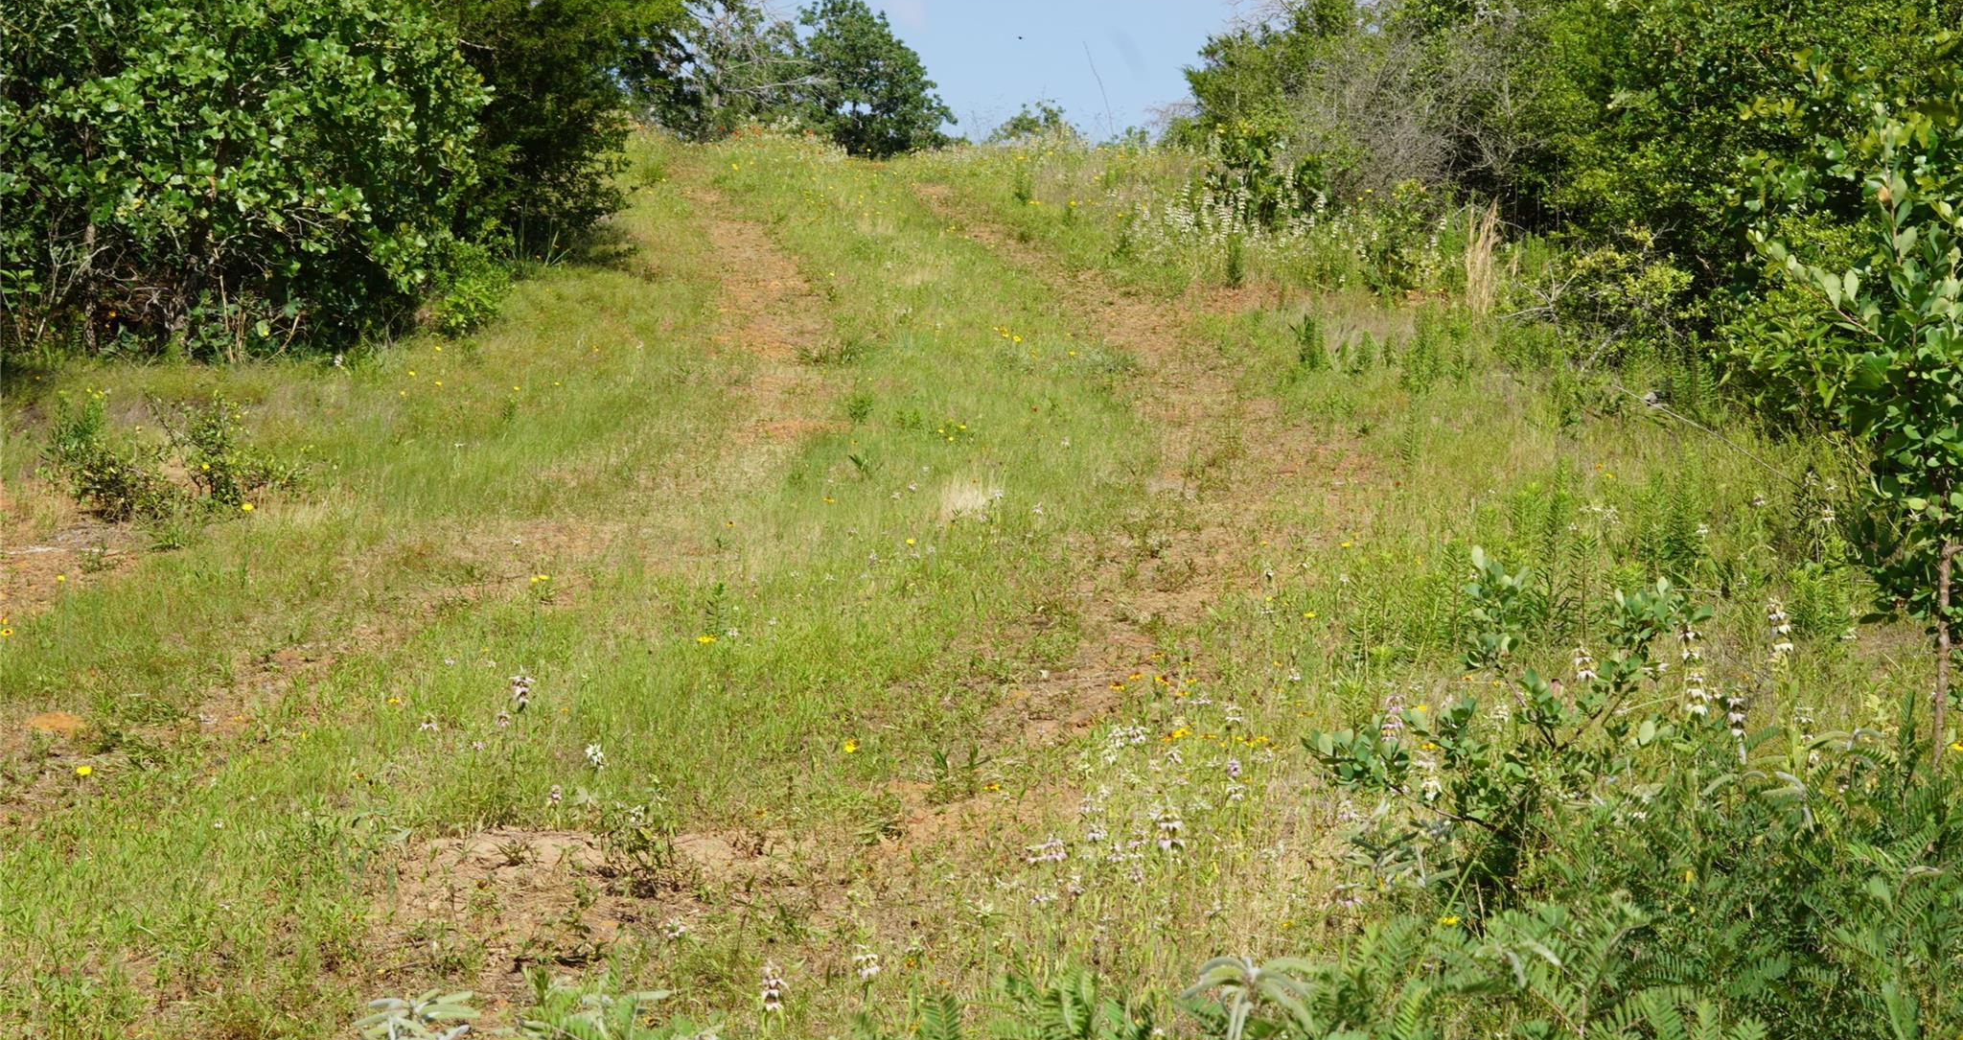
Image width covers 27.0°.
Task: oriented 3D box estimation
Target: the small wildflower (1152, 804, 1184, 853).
[{"bbox_3d":[0.305,0.506,6.700,0.049,0.078,0.049,0,3,0],"label":"small wildflower"}]

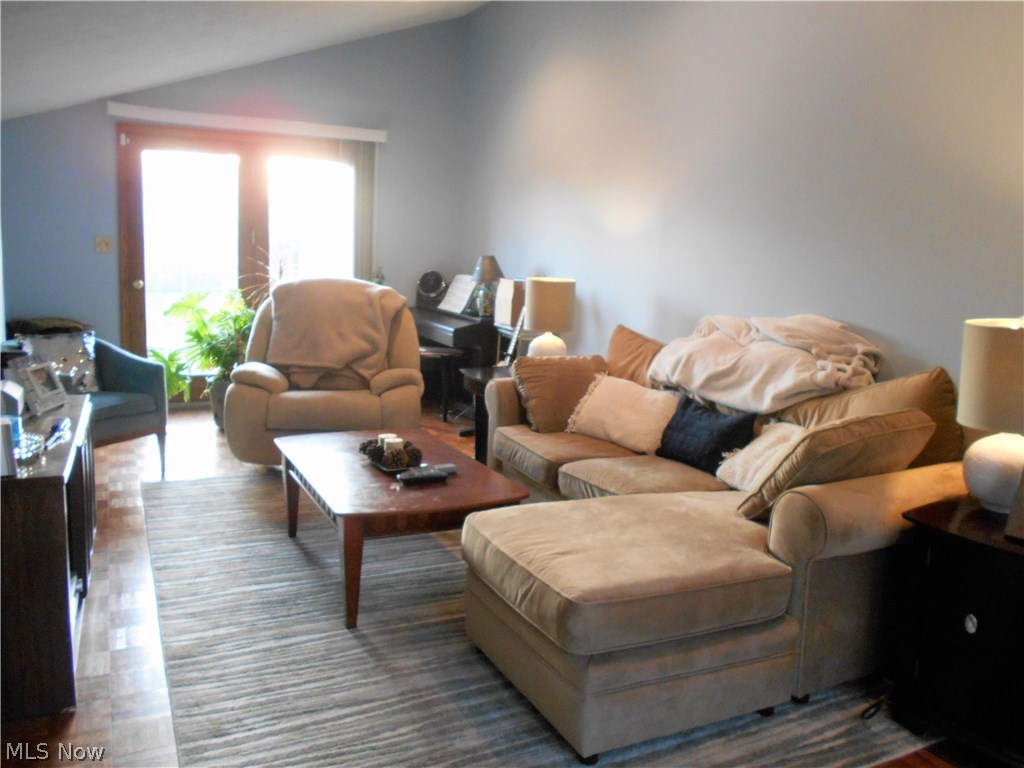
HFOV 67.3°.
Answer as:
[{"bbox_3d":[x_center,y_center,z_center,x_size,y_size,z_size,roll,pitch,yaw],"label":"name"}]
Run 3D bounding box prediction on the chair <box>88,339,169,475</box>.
[{"bbox_3d":[-2.230,0.110,3.736,0.700,0.800,0.680,4,7,18],"label":"chair"}]

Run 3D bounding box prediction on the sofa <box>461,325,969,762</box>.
[{"bbox_3d":[0.443,0.251,3.016,1.732,0.880,2.241,-2,8,-26],"label":"sofa"}]

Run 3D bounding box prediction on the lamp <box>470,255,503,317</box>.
[{"bbox_3d":[-0.188,-0.726,5.666,0.250,0.470,0.250,2,7,0],"label":"lamp"}]

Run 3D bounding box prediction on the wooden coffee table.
[{"bbox_3d":[-0.487,0.481,2.995,0.660,0.365,1.210,-2,8,-26],"label":"wooden coffee table"}]

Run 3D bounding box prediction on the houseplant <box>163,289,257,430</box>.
[{"bbox_3d":[-2.130,-0.167,5.469,0.700,1.020,0.750,-2,8,-26],"label":"houseplant"}]

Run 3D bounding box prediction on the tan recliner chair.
[{"bbox_3d":[-1.116,-0.101,4.745,1.080,1.050,0.980,0,7,-10],"label":"tan recliner chair"}]

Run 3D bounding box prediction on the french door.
[{"bbox_3d":[-2.070,-0.869,6.112,1.860,2.120,0.100,-1,8,-24],"label":"french door"}]

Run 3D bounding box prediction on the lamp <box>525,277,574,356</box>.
[{"bbox_3d":[0.219,-0.353,4.492,0.300,0.560,0.300,2,7,0],"label":"lamp"}]

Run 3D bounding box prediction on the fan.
[{"bbox_3d":[-0.680,-0.799,6.500,0.260,0.330,0.210,4,8,21],"label":"fan"}]

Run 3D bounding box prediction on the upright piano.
[{"bbox_3d":[-0.427,-0.134,6.117,0.410,0.830,1.400,-1,7,-18],"label":"upright piano"}]

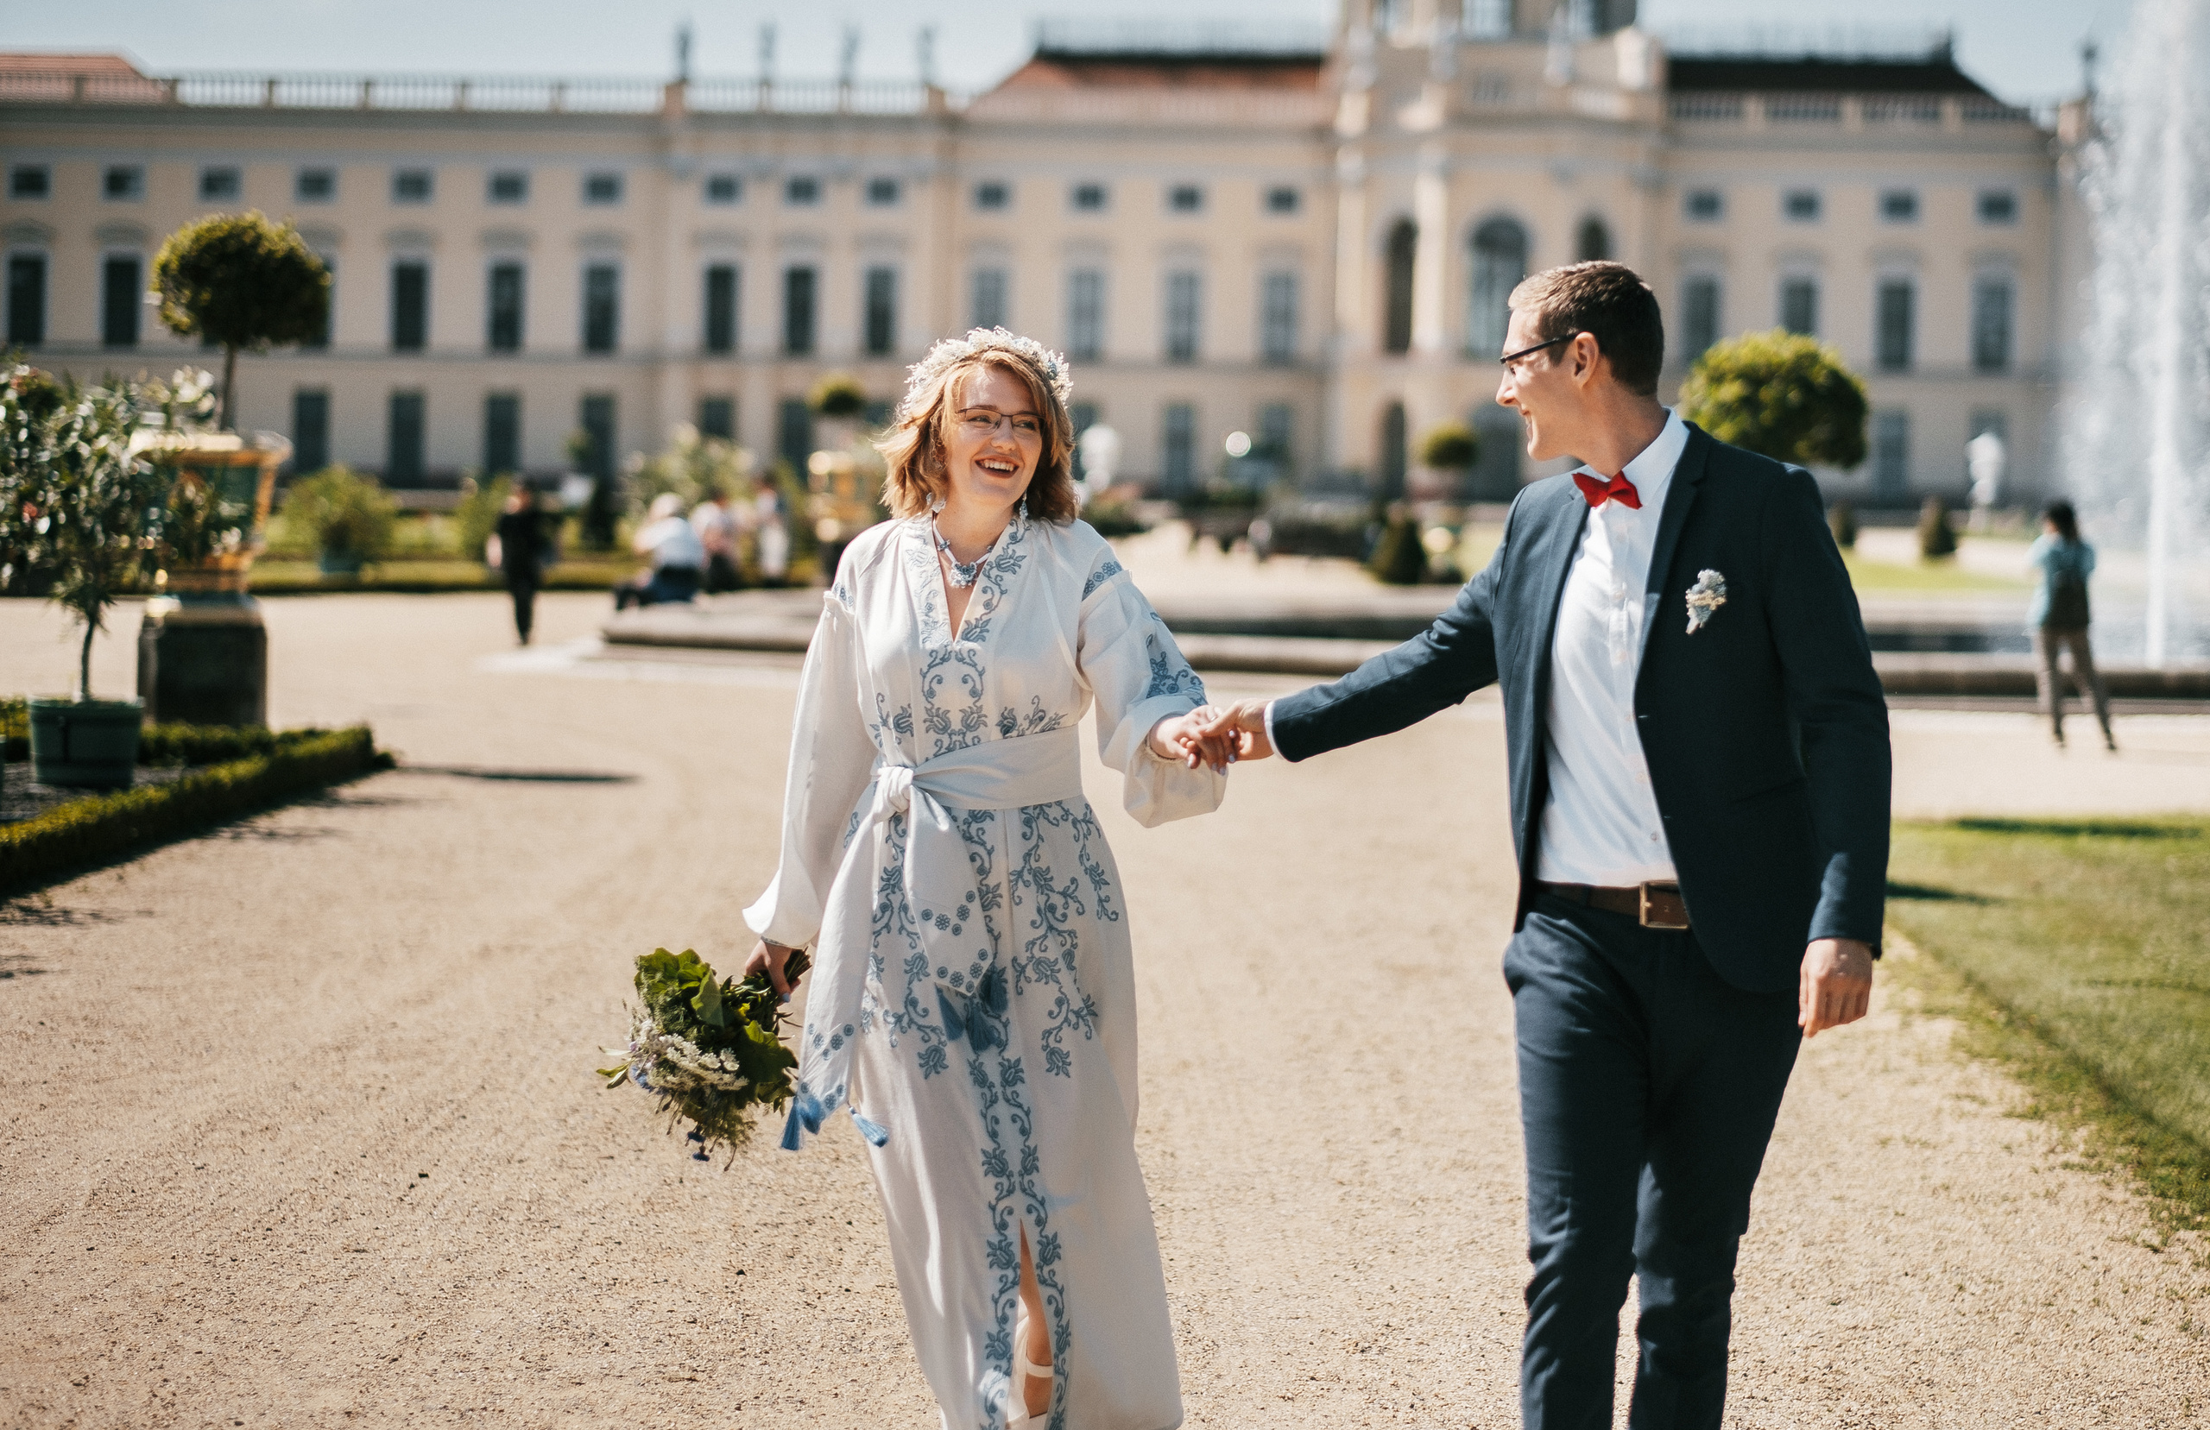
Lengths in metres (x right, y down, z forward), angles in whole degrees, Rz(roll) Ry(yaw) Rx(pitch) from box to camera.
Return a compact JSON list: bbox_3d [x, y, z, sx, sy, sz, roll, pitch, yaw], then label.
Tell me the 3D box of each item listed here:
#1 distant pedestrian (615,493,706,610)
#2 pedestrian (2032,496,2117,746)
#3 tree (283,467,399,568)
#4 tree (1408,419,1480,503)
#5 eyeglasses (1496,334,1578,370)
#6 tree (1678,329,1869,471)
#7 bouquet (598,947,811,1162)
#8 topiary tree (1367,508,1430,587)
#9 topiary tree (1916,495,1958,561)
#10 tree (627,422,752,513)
[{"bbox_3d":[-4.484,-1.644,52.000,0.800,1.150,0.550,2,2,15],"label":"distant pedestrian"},{"bbox_3d":[6.332,-0.582,33.800,0.520,1.640,0.420,0,3,-27],"label":"pedestrian"},{"bbox_3d":[-11.287,-2.912,76.000,1.700,1.550,1.600,1,2,0],"label":"tree"},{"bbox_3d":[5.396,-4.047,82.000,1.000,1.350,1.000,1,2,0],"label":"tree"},{"bbox_3d":[0.586,-0.487,6.850,0.140,0.045,0.140,-19,1,7],"label":"eyeglasses"},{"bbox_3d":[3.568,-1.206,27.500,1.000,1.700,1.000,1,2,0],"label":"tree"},{"bbox_3d":[-0.600,0.506,7.700,0.320,0.320,0.290,39,-10,0],"label":"bouquet"},{"bbox_3d":[5.138,-2.906,90.000,1.000,1.400,1.000,1,2,0],"label":"topiary tree"},{"bbox_3d":[20.196,-4.538,125.000,0.950,1.550,0.950,1,2,0],"label":"topiary tree"},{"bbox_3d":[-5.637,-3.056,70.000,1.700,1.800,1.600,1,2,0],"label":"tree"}]

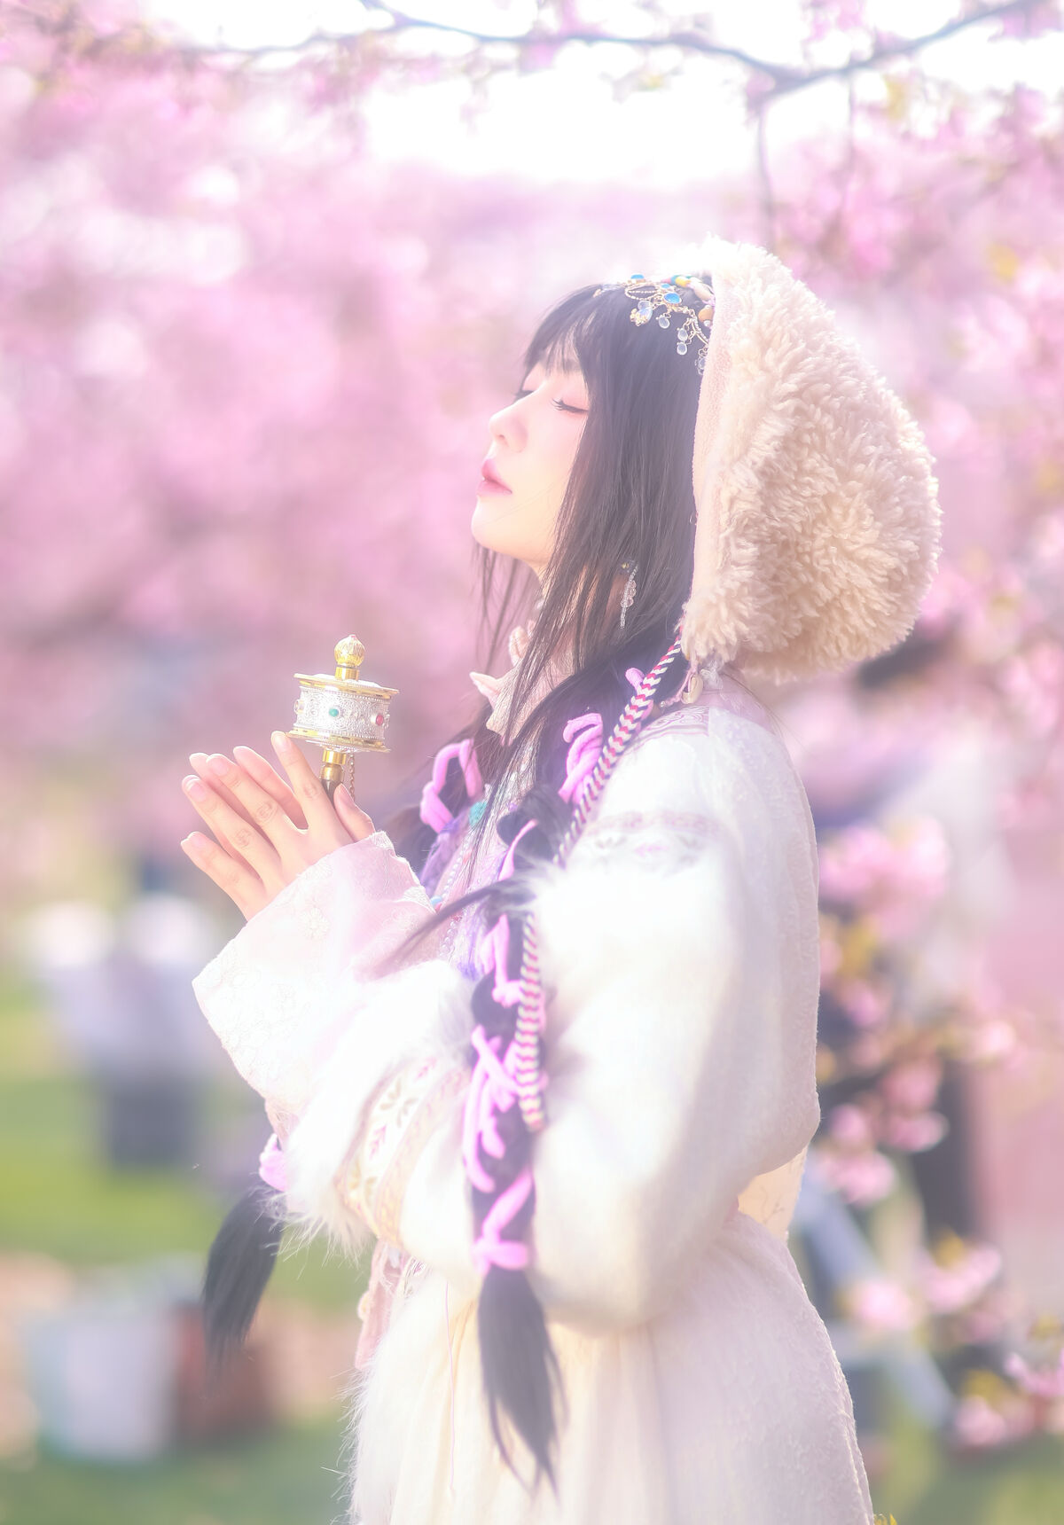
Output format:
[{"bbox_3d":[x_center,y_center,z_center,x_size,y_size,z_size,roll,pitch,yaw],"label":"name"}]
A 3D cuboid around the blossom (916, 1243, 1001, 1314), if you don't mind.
[{"bbox_3d":[0.345,0.415,3.000,0.064,0.053,0.050,0,-1,11],"label":"blossom"}]

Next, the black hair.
[{"bbox_3d":[-0.032,0.077,2.360,0.340,0.770,0.280,0,-1,-20],"label":"black hair"}]

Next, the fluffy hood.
[{"bbox_3d":[0.178,-0.193,2.380,0.175,0.280,0.240,0,-1,-15],"label":"fluffy hood"}]

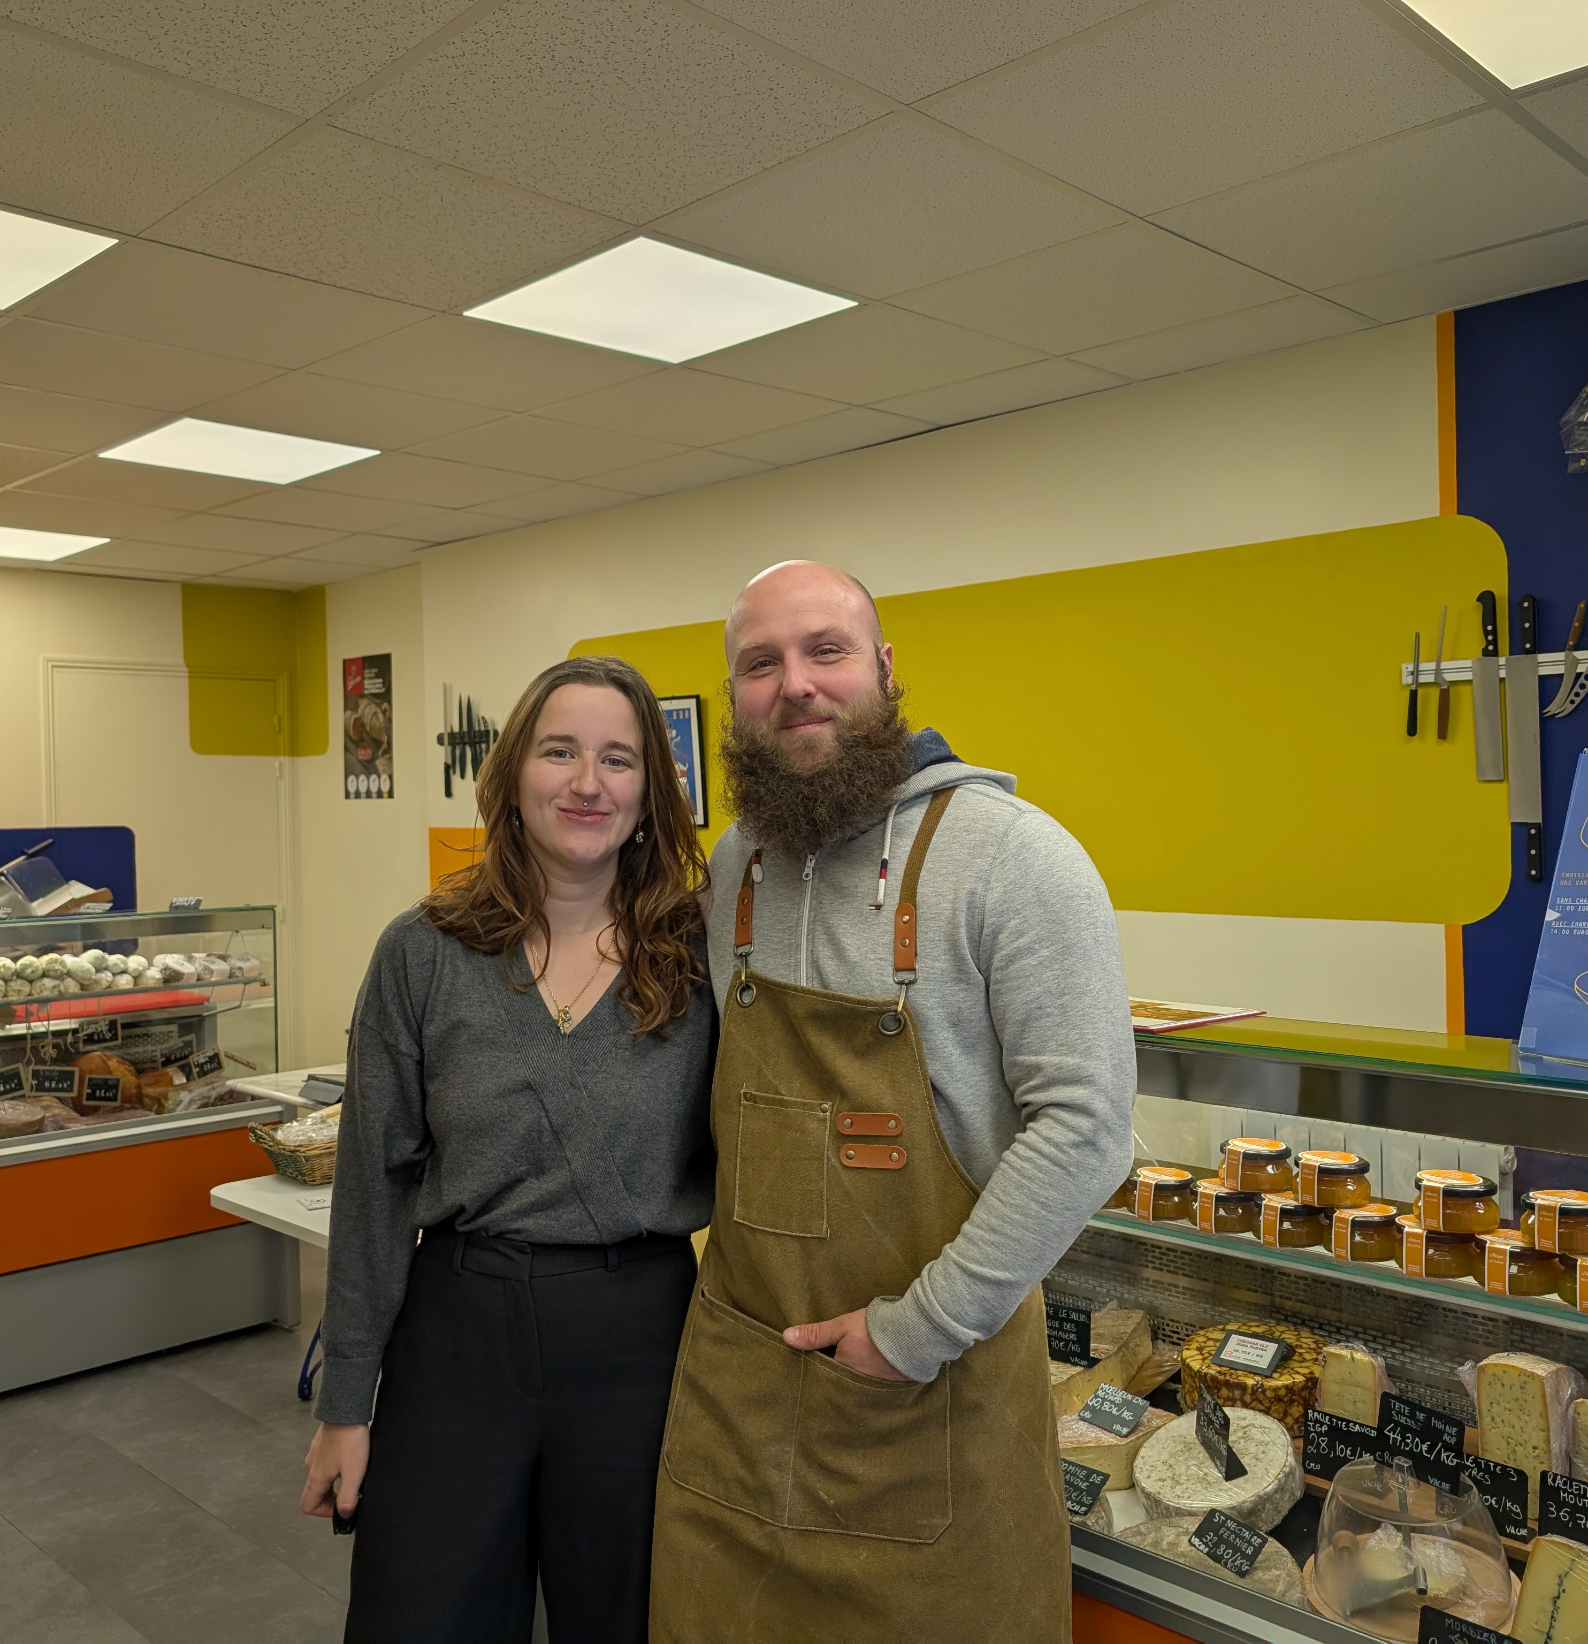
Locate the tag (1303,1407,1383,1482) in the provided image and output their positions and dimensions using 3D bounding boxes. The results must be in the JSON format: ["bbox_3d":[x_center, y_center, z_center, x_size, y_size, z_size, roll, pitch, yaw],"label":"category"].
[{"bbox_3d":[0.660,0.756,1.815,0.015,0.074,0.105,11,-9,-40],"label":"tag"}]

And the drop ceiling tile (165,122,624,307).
[{"bbox_3d":[-0.683,-1.006,2.552,0.597,0.020,0.597,0,2,44],"label":"drop ceiling tile"}]

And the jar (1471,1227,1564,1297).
[{"bbox_3d":[0.685,0.417,1.436,0.076,0.045,0.076,-1,1,0],"label":"jar"}]

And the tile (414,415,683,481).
[{"bbox_3d":[-0.703,-1.068,4.317,0.600,0.020,0.600,0,1,45],"label":"tile"}]

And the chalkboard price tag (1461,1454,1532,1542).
[{"bbox_3d":[0.809,0.784,1.773,0.100,0.078,0.028,0,1,43],"label":"chalkboard price tag"}]

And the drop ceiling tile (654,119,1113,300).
[{"bbox_3d":[0.165,-1.025,2.563,0.597,0.020,0.597,0,2,44],"label":"drop ceiling tile"}]

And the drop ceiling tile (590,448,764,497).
[{"bbox_3d":[-0.365,-1.062,4.608,0.596,0.015,0.342,0,2,44],"label":"drop ceiling tile"}]

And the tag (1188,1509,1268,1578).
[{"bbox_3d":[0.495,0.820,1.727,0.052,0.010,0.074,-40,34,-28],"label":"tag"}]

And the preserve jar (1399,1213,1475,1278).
[{"bbox_3d":[0.638,0.418,1.505,0.075,0.045,0.075,-1,1,0],"label":"preserve jar"}]

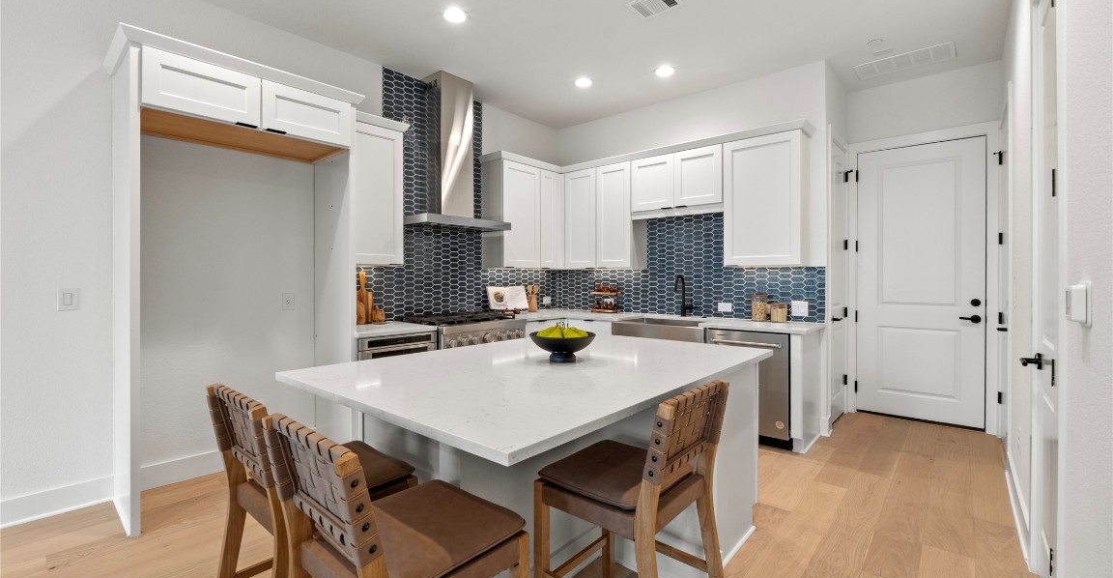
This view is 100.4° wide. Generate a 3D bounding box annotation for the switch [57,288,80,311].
[{"bbox_3d":[-2.665,0.056,2.533,0.012,0.117,0.076,1,2,41],"label":"switch"}]

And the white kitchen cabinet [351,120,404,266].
[{"bbox_3d":[-1.501,-0.714,3.625,0.325,1.060,0.495,1,2,41],"label":"white kitchen cabinet"}]

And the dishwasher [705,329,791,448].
[{"bbox_3d":[1.633,0.755,3.756,0.614,0.873,0.610,1,2,41],"label":"dishwasher"}]

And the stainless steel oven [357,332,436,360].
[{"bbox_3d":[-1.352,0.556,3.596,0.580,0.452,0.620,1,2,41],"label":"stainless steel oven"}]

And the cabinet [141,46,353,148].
[{"bbox_3d":[-1.945,-1.080,2.901,0.585,0.305,1.060,1,2,41],"label":"cabinet"}]

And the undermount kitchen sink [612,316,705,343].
[{"bbox_3d":[1.014,0.418,4.222,0.885,0.240,0.545,1,2,41],"label":"undermount kitchen sink"}]

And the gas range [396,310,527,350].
[{"bbox_3d":[-0.819,0.724,4.157,0.685,0.930,0.920,1,2,41],"label":"gas range"}]

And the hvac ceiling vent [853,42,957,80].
[{"bbox_3d":[2.869,-1.853,3.828,0.650,0.030,0.340,1,2,41],"label":"hvac ceiling vent"}]

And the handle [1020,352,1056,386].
[{"bbox_3d":[1.916,0.297,1.865,0.060,0.068,0.135,1,2,41],"label":"handle"}]

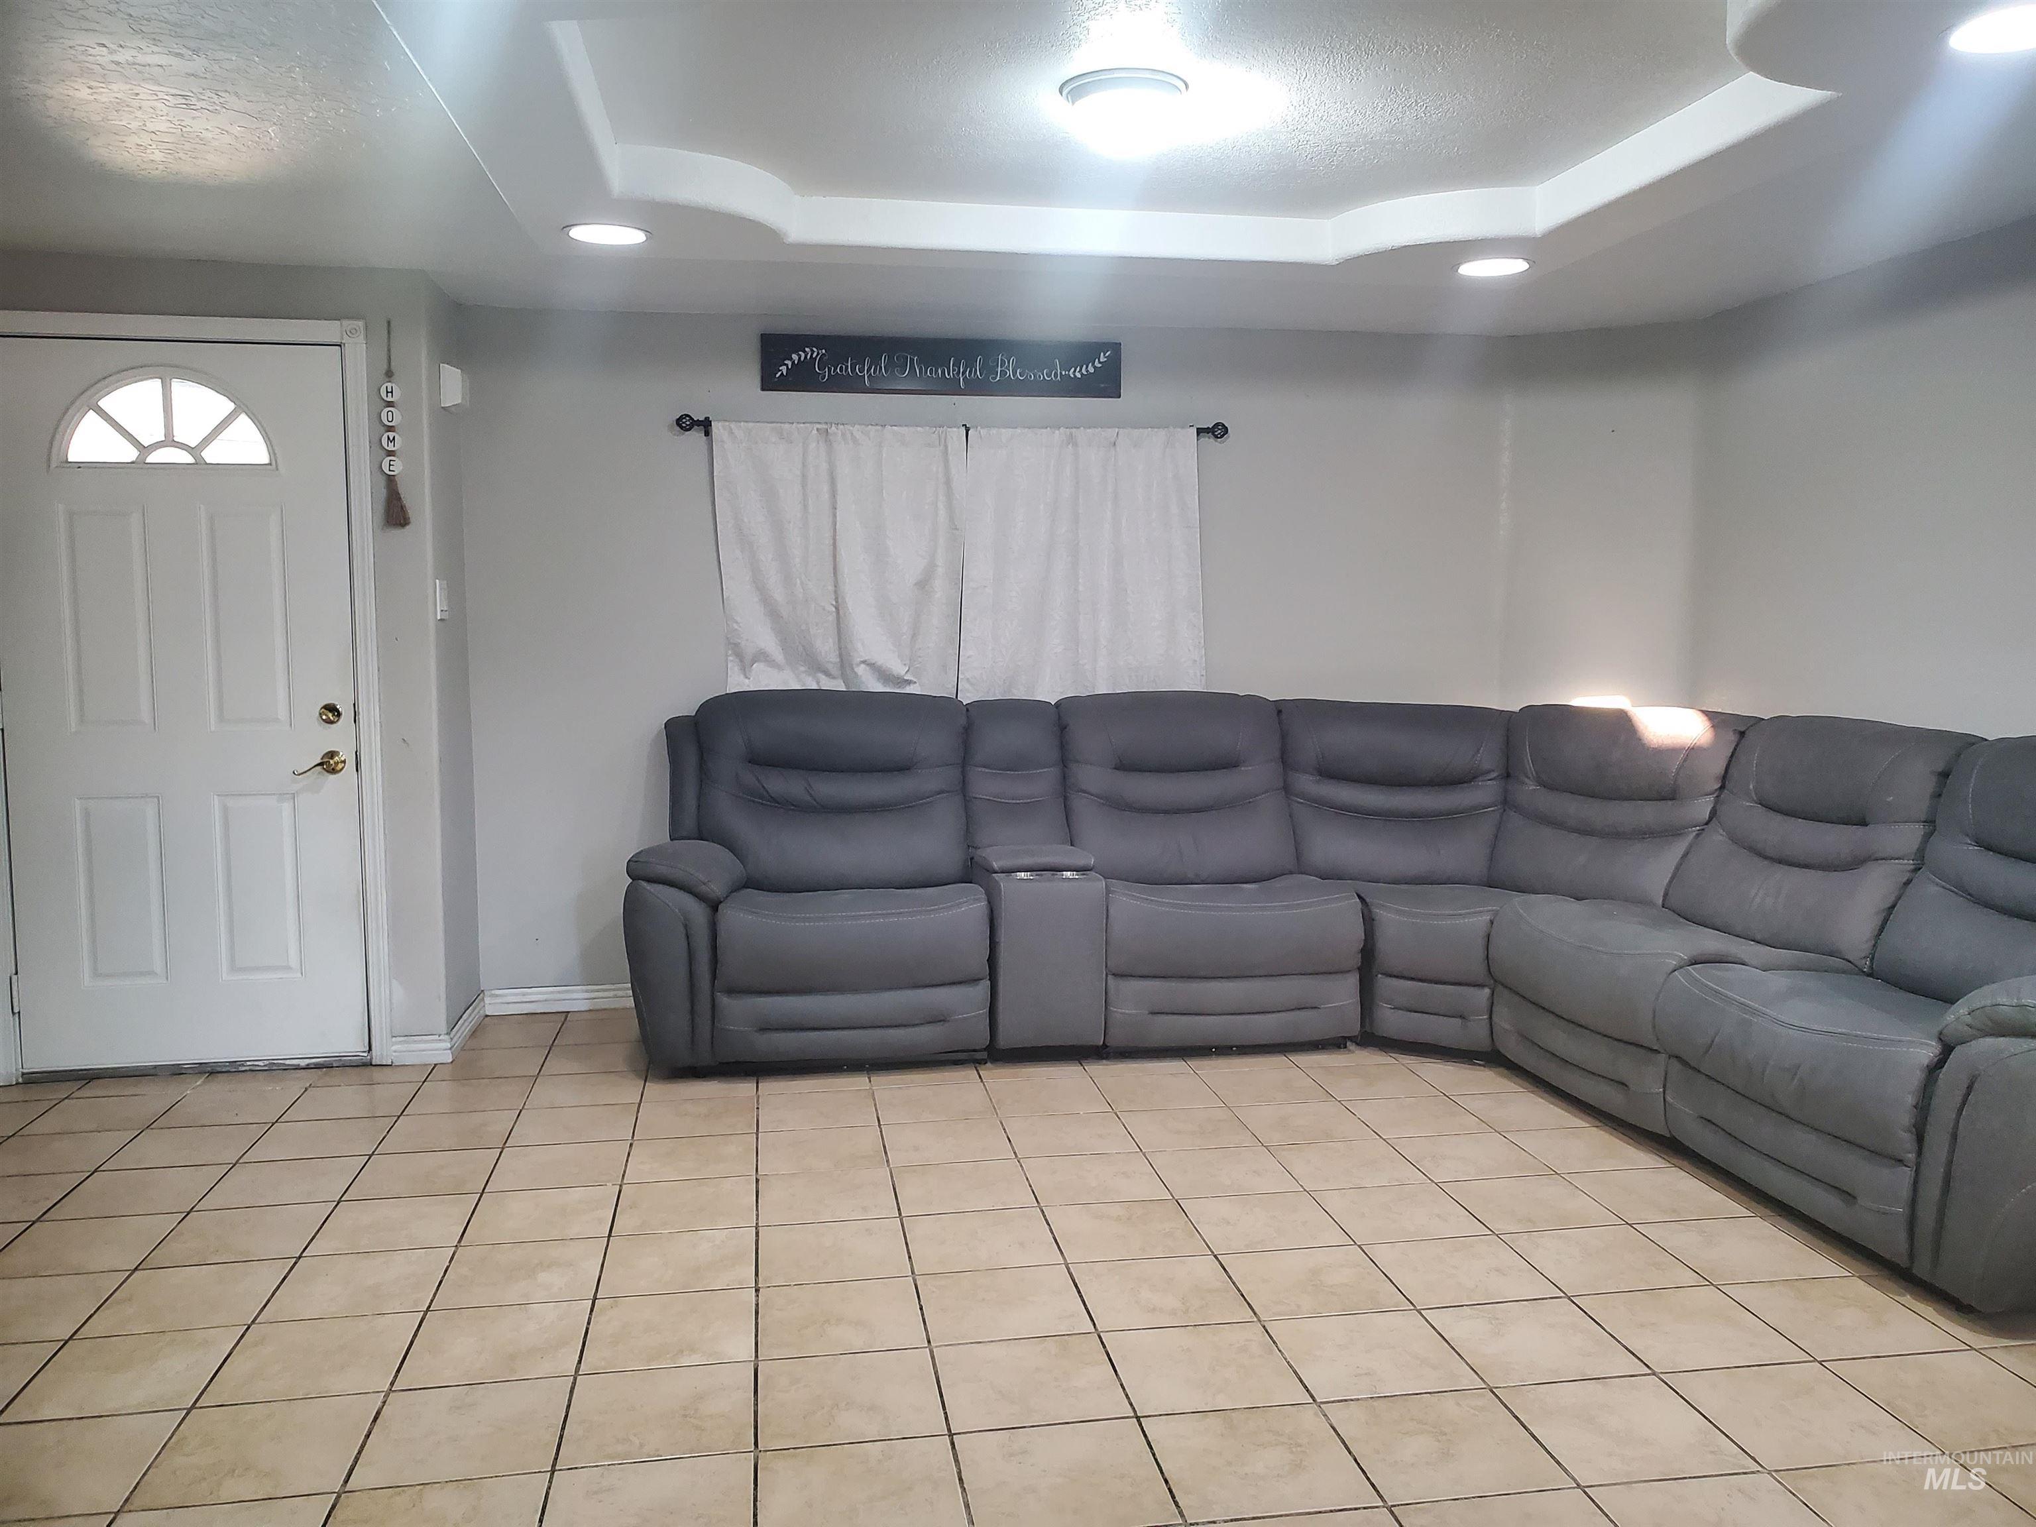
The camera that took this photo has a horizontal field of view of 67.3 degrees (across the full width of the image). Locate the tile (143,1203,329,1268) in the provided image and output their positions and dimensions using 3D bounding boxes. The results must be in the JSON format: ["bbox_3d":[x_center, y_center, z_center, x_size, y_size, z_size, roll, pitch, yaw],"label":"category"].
[{"bbox_3d":[-1.652,1.008,3.260,0.304,0.010,0.299,-1,6,-10],"label":"tile"}]

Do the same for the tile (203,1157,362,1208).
[{"bbox_3d":[-1.686,0.970,3.525,0.300,0.010,0.300,-1,6,-9],"label":"tile"}]

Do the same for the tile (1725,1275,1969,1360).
[{"bbox_3d":[1.540,1.043,2.870,0.305,0.010,0.303,-1,6,-9],"label":"tile"}]

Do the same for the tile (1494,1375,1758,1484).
[{"bbox_3d":[0.978,1.075,2.468,0.301,0.010,0.295,-1,6,-9],"label":"tile"}]

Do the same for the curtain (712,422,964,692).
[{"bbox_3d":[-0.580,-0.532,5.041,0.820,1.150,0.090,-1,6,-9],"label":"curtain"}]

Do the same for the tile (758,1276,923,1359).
[{"bbox_3d":[-0.330,1.033,2.844,0.300,0.010,0.300,-1,6,-9],"label":"tile"}]

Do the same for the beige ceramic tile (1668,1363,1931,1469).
[{"bbox_3d":[1.289,1.080,2.537,0.304,0.010,0.299,-1,6,-10],"label":"beige ceramic tile"}]

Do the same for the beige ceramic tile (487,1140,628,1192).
[{"bbox_3d":[-1.094,0.969,3.663,0.304,0.010,0.299,-1,6,-10],"label":"beige ceramic tile"}]

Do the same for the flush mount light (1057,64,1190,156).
[{"bbox_3d":[0.225,-1.372,3.228,0.275,0.095,0.275,0,6,0],"label":"flush mount light"}]

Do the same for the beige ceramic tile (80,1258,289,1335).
[{"bbox_3d":[-1.602,1.037,2.964,0.304,0.010,0.299,-1,6,-10],"label":"beige ceramic tile"}]

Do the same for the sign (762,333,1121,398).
[{"bbox_3d":[-0.246,-1.318,5.091,1.202,0.183,0.020,-1,6,-10],"label":"sign"}]

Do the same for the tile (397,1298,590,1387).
[{"bbox_3d":[-0.932,1.044,2.743,0.300,0.010,0.300,-1,6,-9],"label":"tile"}]

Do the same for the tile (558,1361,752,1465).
[{"bbox_3d":[-0.585,1.071,2.510,0.301,0.010,0.295,-1,6,-9],"label":"tile"}]

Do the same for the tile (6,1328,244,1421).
[{"bbox_3d":[-1.536,1.055,2.640,0.300,0.010,0.300,-1,6,-9],"label":"tile"}]

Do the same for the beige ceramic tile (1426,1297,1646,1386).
[{"bbox_3d":[0.938,1.056,2.785,0.304,0.010,0.299,-1,6,-10],"label":"beige ceramic tile"}]

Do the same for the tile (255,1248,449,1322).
[{"bbox_3d":[-1.297,1.031,3.019,0.304,0.010,0.299,-1,6,-10],"label":"tile"}]

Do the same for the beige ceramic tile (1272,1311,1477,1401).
[{"bbox_3d":[0.632,1.060,2.734,0.304,0.010,0.299,-1,6,-10],"label":"beige ceramic tile"}]

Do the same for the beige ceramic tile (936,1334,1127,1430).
[{"bbox_3d":[0.021,1.061,2.611,0.301,0.010,0.295,-1,6,-9],"label":"beige ceramic tile"}]

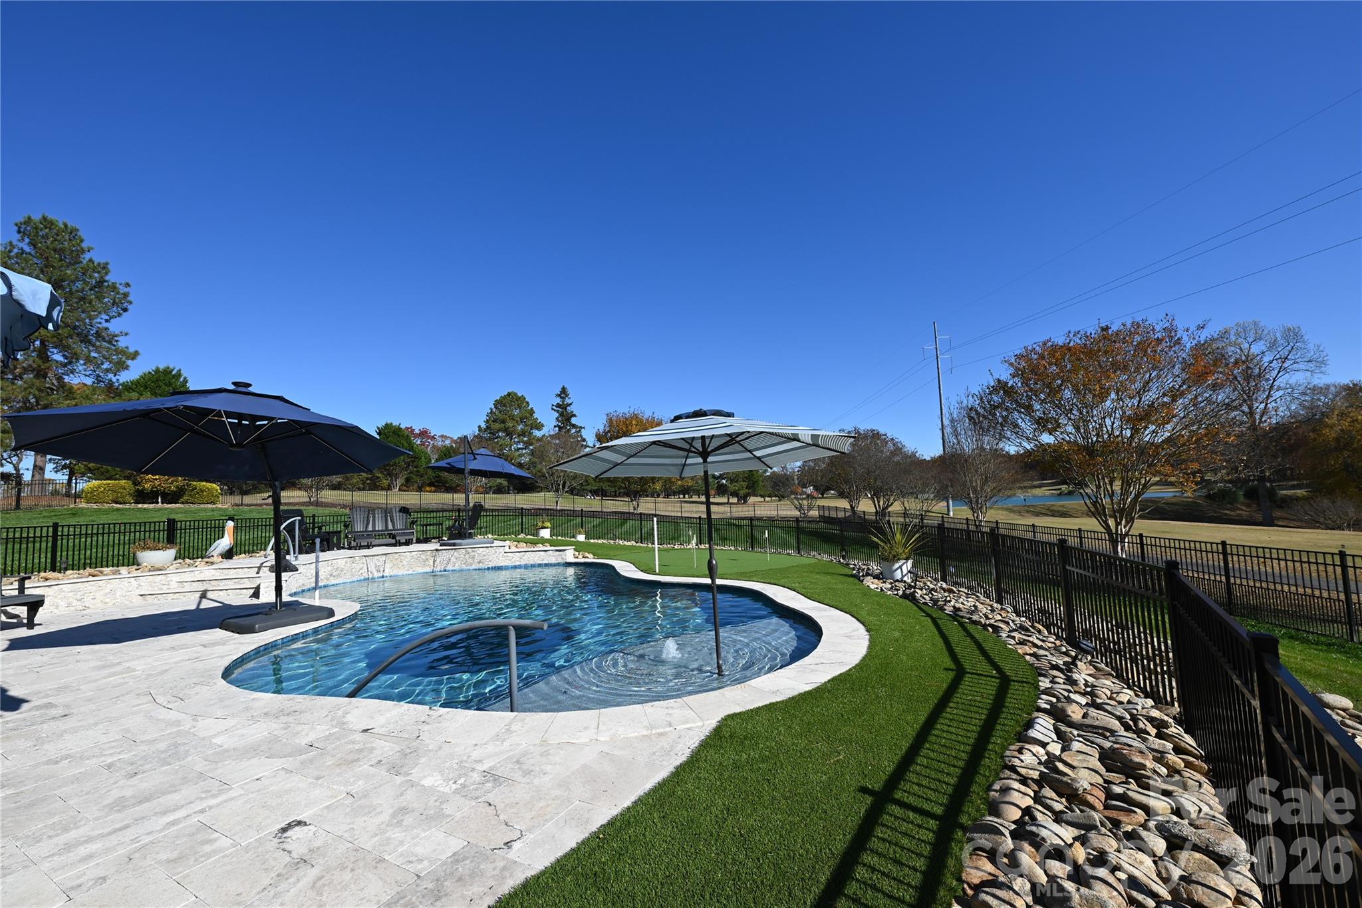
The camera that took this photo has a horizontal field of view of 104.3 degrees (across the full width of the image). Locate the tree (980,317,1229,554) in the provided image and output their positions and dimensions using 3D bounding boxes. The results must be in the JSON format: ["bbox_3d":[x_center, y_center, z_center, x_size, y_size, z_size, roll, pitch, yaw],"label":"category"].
[{"bbox_3d":[10.580,-0.220,13.330,5.000,6.400,5.000,-2,-5,0],"label":"tree"}]

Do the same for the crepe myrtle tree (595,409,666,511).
[{"bbox_3d":[-3.370,0.490,38.240,5.600,7.500,5.600,-2,-5,0],"label":"crepe myrtle tree"}]

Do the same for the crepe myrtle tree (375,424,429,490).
[{"bbox_3d":[-28.350,0.250,53.120,5.400,7.100,5.400,-2,-5,0],"label":"crepe myrtle tree"}]

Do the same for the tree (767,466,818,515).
[{"bbox_3d":[8.166,2.650,38.666,3.800,3.910,3.800,-2,-5,0],"label":"tree"}]

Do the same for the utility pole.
[{"bbox_3d":[32.188,-4.532,65.030,0.700,24.330,0.700,-2,-5,0],"label":"utility pole"}]

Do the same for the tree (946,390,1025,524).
[{"bbox_3d":[11.090,0.520,19.460,2.900,5.800,2.900,-2,-5,0],"label":"tree"}]

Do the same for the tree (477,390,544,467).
[{"bbox_3d":[-30.780,-2.284,95.770,11.400,18.190,11.400,-2,-5,0],"label":"tree"}]

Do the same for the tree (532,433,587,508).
[{"bbox_3d":[-8.371,1.104,36.027,3.750,5.360,3.750,-2,-5,0],"label":"tree"}]

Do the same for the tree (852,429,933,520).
[{"bbox_3d":[11.190,1.250,28.670,4.400,5.200,4.400,-2,-5,0],"label":"tree"}]

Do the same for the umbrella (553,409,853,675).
[{"bbox_3d":[0.262,0.785,4.650,2.650,2.420,2.650,-4,-7,0],"label":"umbrella"}]

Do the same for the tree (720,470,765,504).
[{"bbox_3d":[8.630,3.500,74.450,6.500,6.900,6.500,-2,-5,0],"label":"tree"}]

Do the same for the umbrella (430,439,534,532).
[{"bbox_3d":[-5.220,1.005,13.800,2.850,2.500,3.000,-2,-5,0],"label":"umbrella"}]

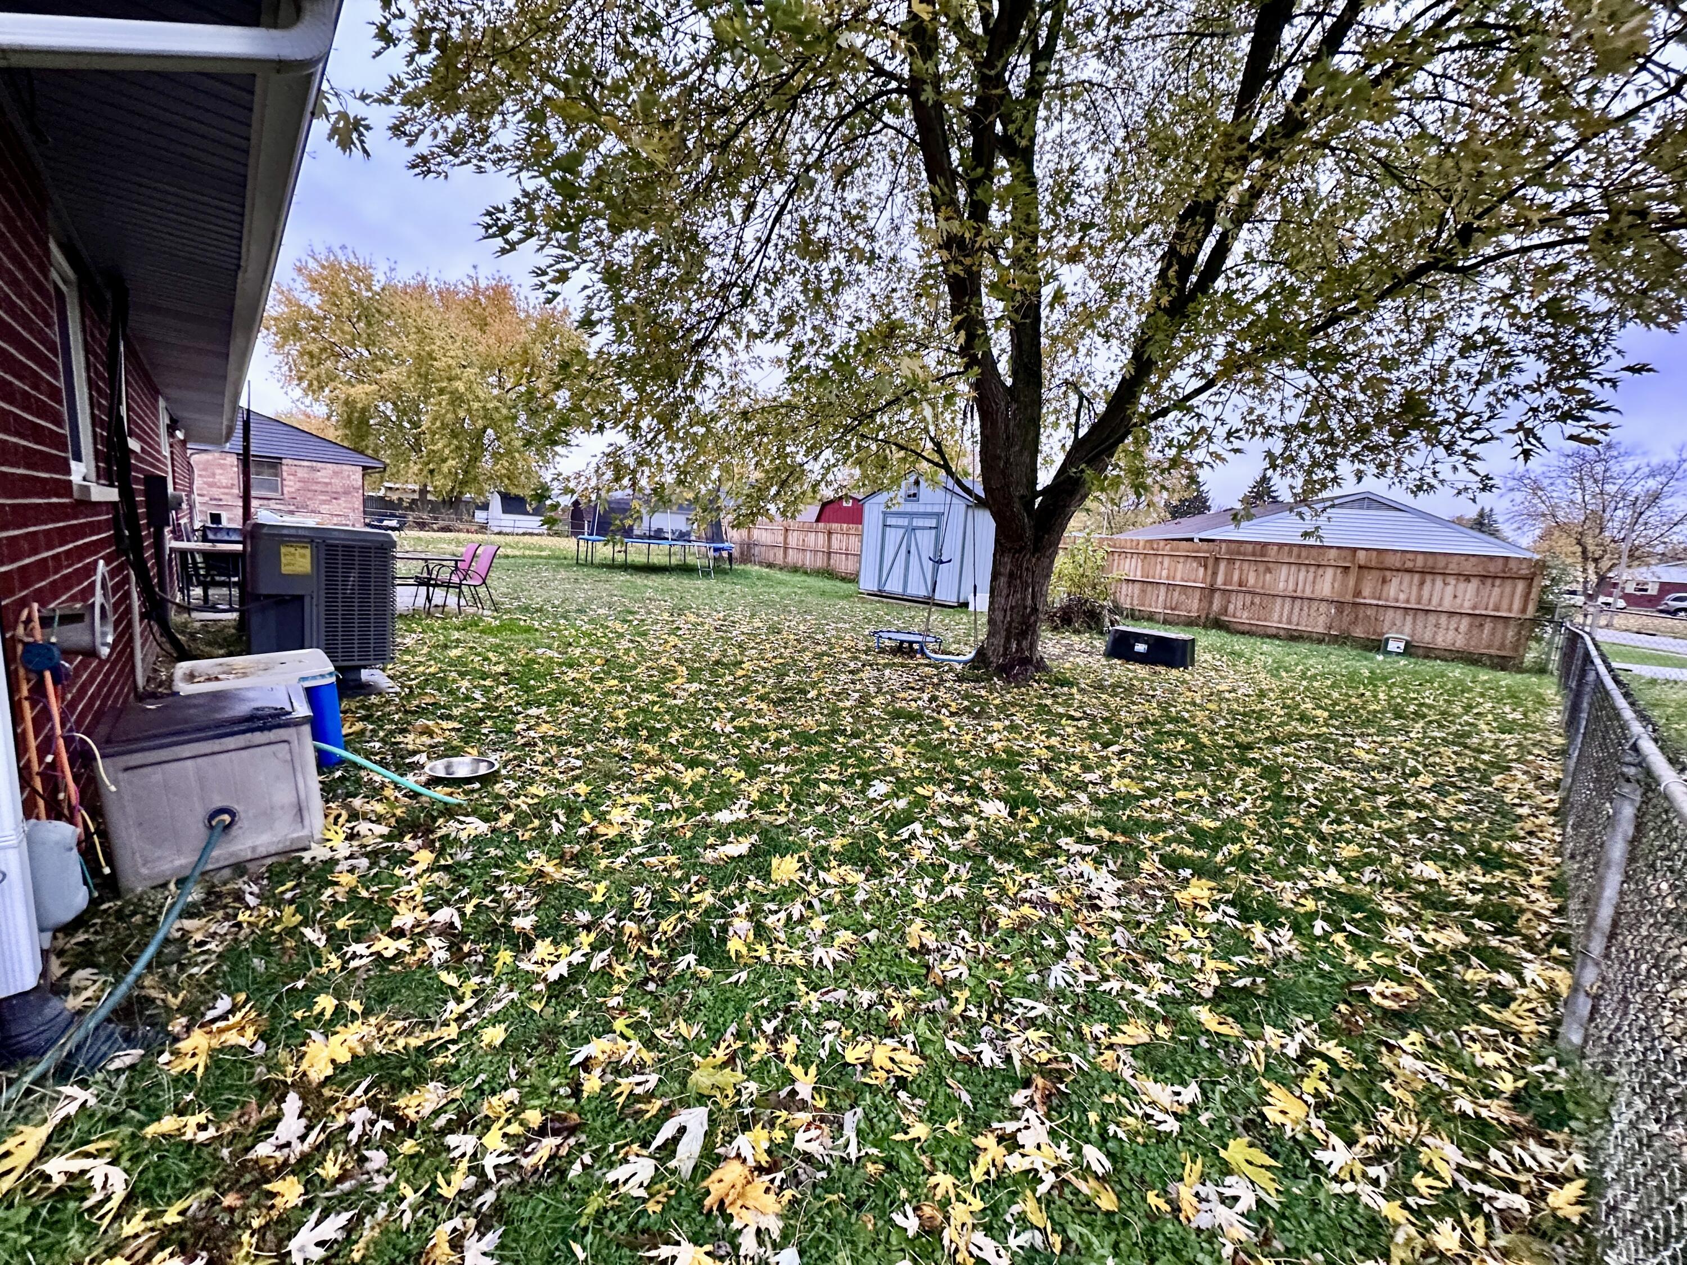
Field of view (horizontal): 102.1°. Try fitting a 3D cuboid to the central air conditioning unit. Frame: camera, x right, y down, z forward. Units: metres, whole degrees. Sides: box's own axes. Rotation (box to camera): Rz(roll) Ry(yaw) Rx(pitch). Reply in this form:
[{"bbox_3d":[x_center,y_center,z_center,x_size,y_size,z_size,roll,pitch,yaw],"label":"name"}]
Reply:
[{"bbox_3d":[-3.623,-0.217,4.714,0.758,1.017,0.758,-4,11,-43],"label":"central air conditioning unit"}]

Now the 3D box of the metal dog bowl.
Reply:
[{"bbox_3d":[-1.732,0.656,3.098,0.330,0.085,0.330,3,8,0],"label":"metal dog bowl"}]

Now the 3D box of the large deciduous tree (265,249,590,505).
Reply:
[{"bbox_3d":[-24.487,-14.391,41.721,17.095,16.538,16.240,-1,10,-30],"label":"large deciduous tree"}]

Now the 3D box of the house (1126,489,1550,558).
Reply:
[{"bbox_3d":[16.797,-3.046,27.079,8.800,4.034,14.500,5,8,13],"label":"house"}]

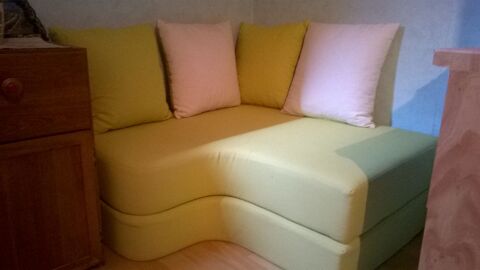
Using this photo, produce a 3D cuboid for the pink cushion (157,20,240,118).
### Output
[{"bbox_3d":[-0.201,-0.378,2.194,0.490,0.500,0.145,-13,11,-39],"label":"pink cushion"}]

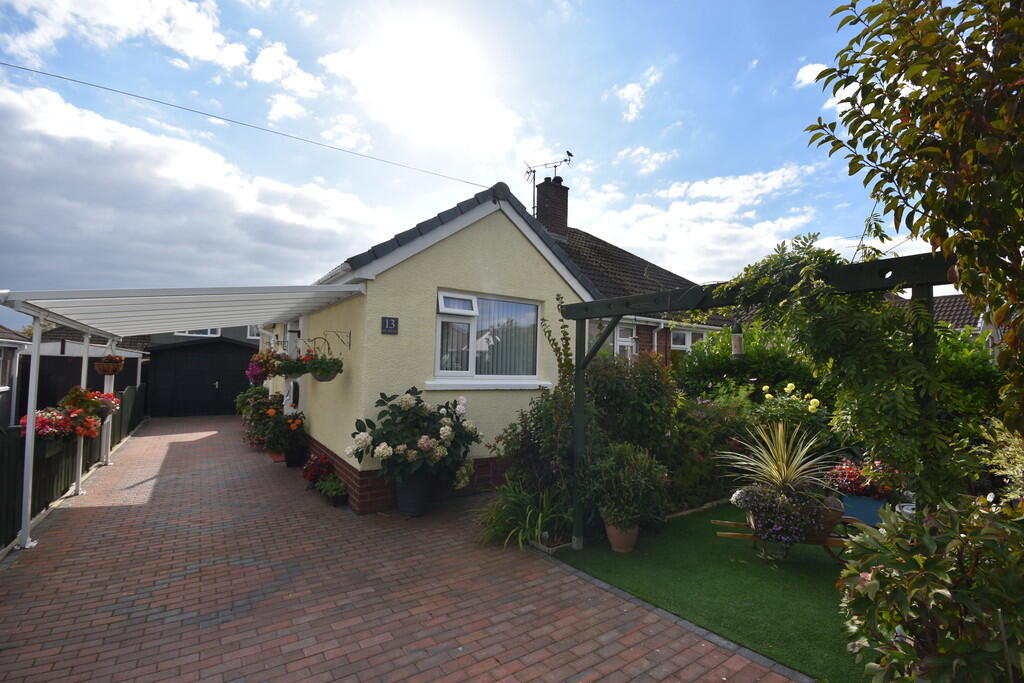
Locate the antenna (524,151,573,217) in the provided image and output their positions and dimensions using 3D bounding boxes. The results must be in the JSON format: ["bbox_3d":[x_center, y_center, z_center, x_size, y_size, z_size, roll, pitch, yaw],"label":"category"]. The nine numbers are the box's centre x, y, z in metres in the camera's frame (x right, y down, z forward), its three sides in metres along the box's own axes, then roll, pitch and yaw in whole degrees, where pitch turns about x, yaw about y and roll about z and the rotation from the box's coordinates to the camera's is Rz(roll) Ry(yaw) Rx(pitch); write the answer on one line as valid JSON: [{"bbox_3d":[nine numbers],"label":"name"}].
[{"bbox_3d":[1.095,-4.725,12.800,1.300,2.000,0.700,0,-3,26],"label":"antenna"}]

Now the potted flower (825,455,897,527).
[{"bbox_3d":[3.780,1.660,4.620,0.620,0.740,0.600,3,-4,-36],"label":"potted flower"}]

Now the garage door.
[{"bbox_3d":[-9.077,1.104,12.903,2.750,2.300,0.100,3,-4,-36],"label":"garage door"}]

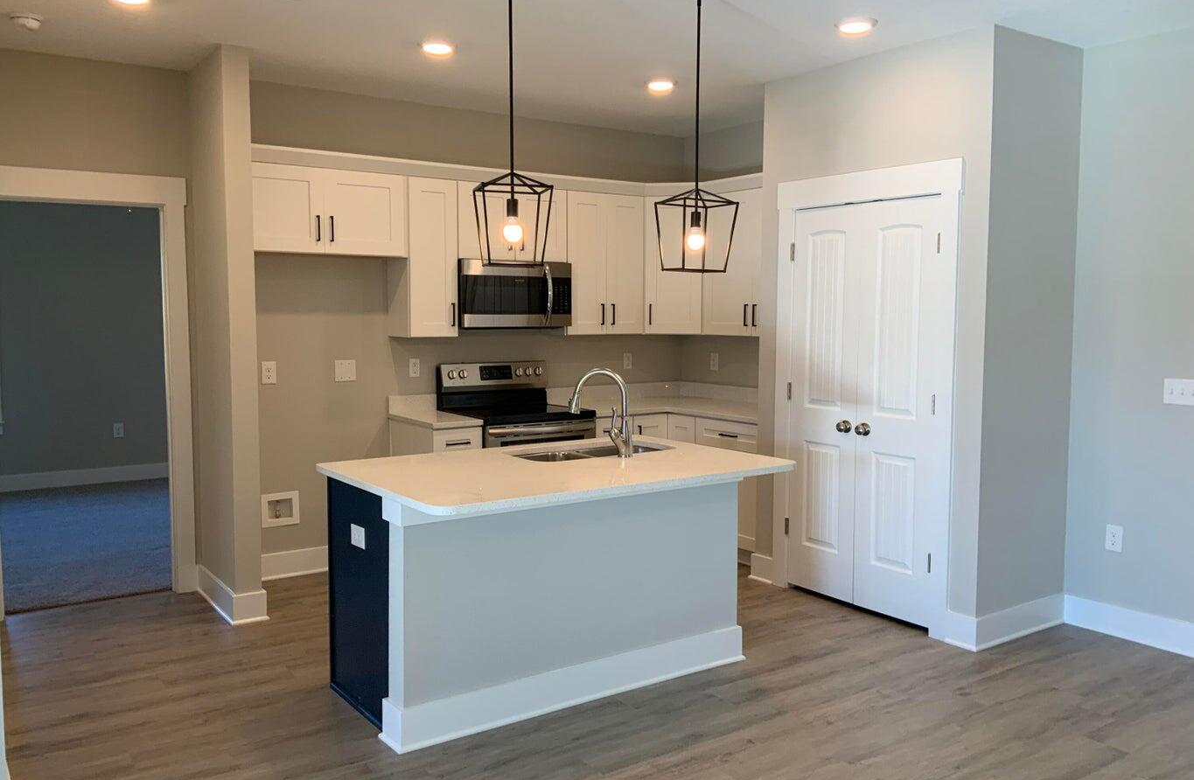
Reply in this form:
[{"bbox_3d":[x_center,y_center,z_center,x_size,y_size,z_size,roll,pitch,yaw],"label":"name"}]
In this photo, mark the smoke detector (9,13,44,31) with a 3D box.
[{"bbox_3d":[-2.417,-1.555,4.237,0.138,0.050,0.138,-3,6,-35],"label":"smoke detector"}]

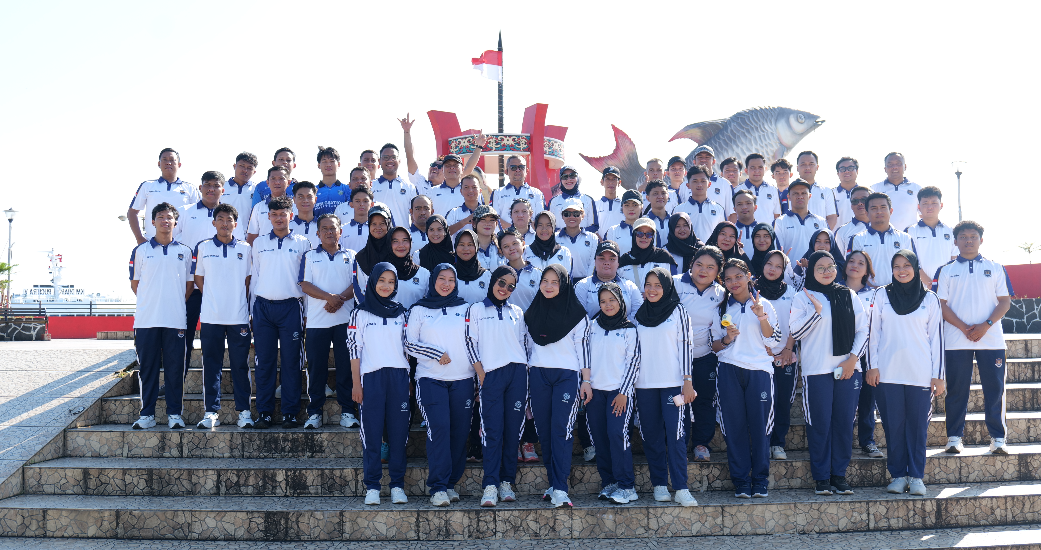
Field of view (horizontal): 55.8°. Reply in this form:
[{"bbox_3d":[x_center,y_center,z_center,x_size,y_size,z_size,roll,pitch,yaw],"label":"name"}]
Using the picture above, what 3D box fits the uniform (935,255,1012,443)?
[{"bbox_3d":[3.428,0.559,7.430,0.550,1.420,0.300,-1,-2,19],"label":"uniform"}]

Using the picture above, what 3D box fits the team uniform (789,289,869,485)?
[{"bbox_3d":[2.105,0.761,6.706,0.520,1.333,0.300,-1,-2,14],"label":"team uniform"}]

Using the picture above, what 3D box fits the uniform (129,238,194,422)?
[{"bbox_3d":[-2.810,0.427,7.694,0.478,1.443,0.280,0,-2,-20],"label":"uniform"}]

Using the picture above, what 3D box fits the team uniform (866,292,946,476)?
[{"bbox_3d":[2.658,0.749,6.779,0.496,1.331,0.290,-1,-2,21],"label":"team uniform"}]

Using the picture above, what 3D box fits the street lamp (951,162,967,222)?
[{"bbox_3d":[9.257,-0.562,20.559,0.380,3.670,0.380,-1,-3,17],"label":"street lamp"}]

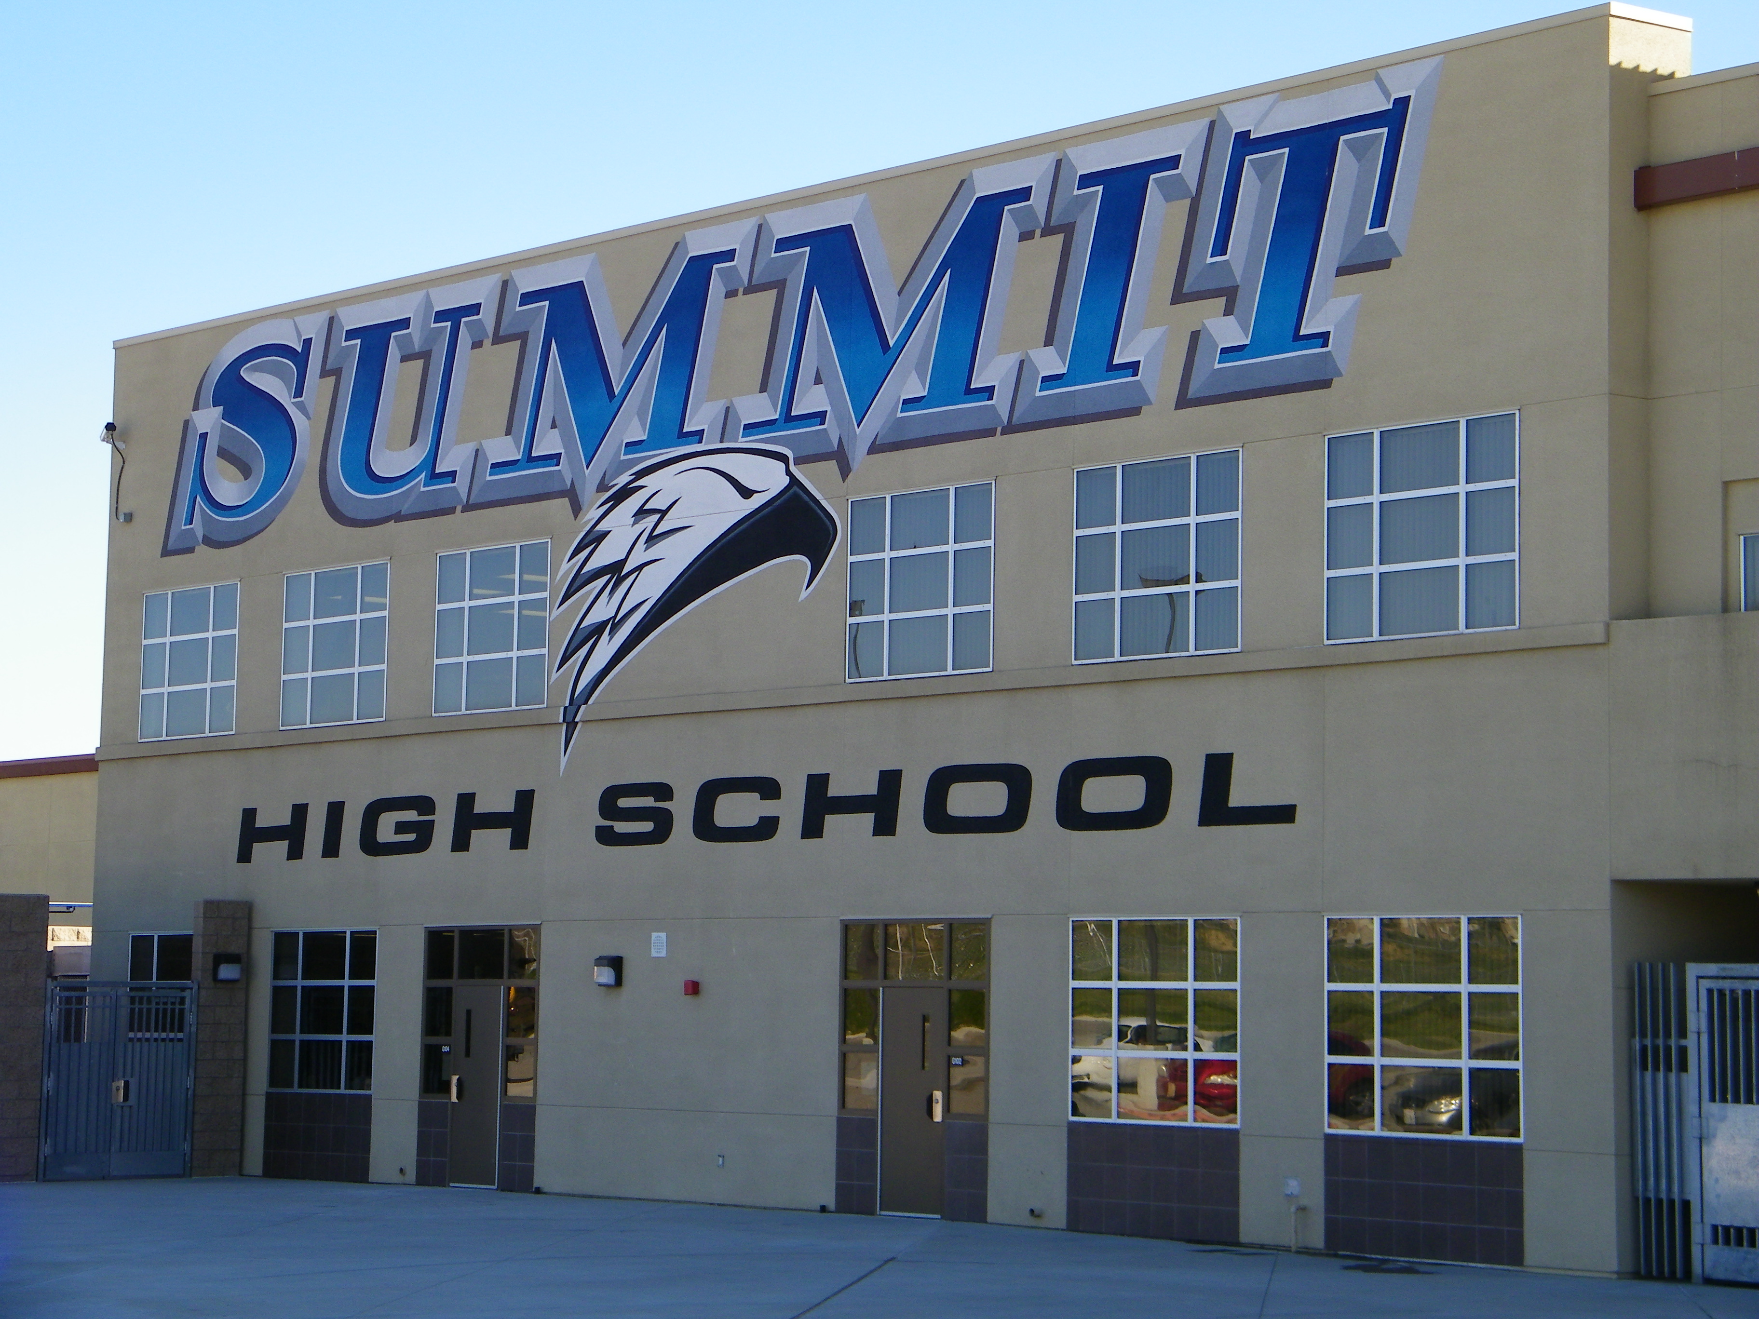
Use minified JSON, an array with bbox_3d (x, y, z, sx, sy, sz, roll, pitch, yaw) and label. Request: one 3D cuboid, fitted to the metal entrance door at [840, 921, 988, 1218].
[{"bbox_3d":[0.346,3.841,38.157,0.120,2.789,2.131,5,-7,-41],"label":"metal entrance door"}]

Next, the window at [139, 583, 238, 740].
[{"bbox_3d":[-8.185,0.046,48.401,0.100,1.774,2.115,5,-7,-41],"label":"window"}]

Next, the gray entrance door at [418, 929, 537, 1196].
[{"bbox_3d":[-4.245,4.246,43.410,0.120,2.792,2.131,5,-7,-41],"label":"gray entrance door"}]

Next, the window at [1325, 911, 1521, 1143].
[{"bbox_3d":[4.491,3.019,33.451,0.100,1.814,2.115,5,-7,-41],"label":"window"}]

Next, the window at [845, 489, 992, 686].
[{"bbox_3d":[0.411,-0.710,38.564,0.100,1.774,2.115,5,-7,-41],"label":"window"}]

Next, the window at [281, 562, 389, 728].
[{"bbox_3d":[-6.139,-0.134,46.060,0.100,1.774,2.115,5,-7,-41],"label":"window"}]

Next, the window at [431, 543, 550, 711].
[{"bbox_3d":[-4.146,-0.309,43.778,0.100,1.774,2.115,5,-7,-41],"label":"window"}]

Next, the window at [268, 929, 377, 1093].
[{"bbox_3d":[-6.238,3.962,45.729,0.100,1.814,2.115,5,-7,-41],"label":"window"}]

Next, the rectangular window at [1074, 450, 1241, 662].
[{"bbox_3d":[2.491,-0.893,36.184,0.100,1.774,2.115,5,-7,-41],"label":"rectangular window"}]

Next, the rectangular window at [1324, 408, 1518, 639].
[{"bbox_3d":[4.531,-1.072,33.850,0.100,1.774,2.115,5,-7,-41],"label":"rectangular window"}]

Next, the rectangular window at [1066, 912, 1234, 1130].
[{"bbox_3d":[2.441,3.199,35.797,0.100,1.814,2.115,5,-7,-41],"label":"rectangular window"}]

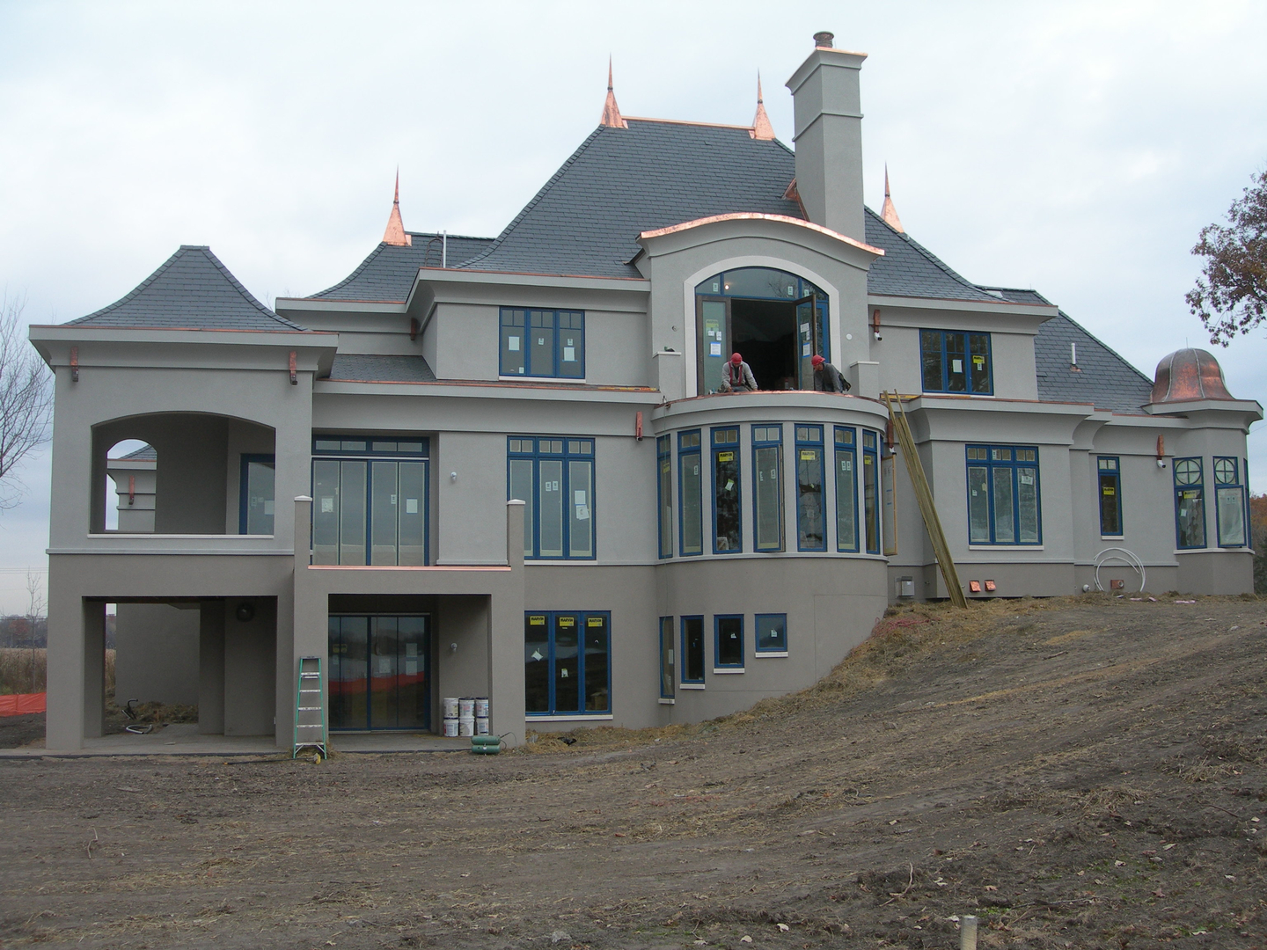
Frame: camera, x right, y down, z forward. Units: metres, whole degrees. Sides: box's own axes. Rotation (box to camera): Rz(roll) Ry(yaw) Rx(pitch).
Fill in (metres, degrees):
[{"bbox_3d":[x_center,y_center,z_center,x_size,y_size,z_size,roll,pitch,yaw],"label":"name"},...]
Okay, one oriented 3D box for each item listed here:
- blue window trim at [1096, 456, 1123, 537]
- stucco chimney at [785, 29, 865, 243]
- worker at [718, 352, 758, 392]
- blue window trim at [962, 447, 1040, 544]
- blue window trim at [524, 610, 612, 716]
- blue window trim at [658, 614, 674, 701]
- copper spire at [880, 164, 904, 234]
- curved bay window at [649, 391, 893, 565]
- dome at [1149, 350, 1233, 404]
[{"bbox_3d":[11.641,0.526,34.000,0.588,1.930,0.150,1,-6,-15],"label":"blue window trim"},{"bbox_3d":[4.857,-8.245,34.646,1.330,5.700,2.250,1,-6,-15],"label":"stucco chimney"},{"bbox_3d":[2.121,-1.996,28.239,0.750,1.028,0.750,-1,-6,4],"label":"worker"},{"bbox_3d":[8.356,0.465,31.376,1.825,2.244,0.150,1,-6,-15],"label":"blue window trim"},{"bbox_3d":[-1.393,3.915,28.979,1.910,2.155,0.150,1,-6,-15],"label":"blue window trim"},{"bbox_3d":[0.720,3.777,28.904,0.130,1.662,0.628,2,-7,-26],"label":"blue window trim"},{"bbox_3d":[6.703,-7.178,36.164,0.620,1.916,0.620,1,-6,-15],"label":"copper spire"},{"bbox_3d":[3.190,0.168,29.135,5.300,3.396,2.700,1,-6,-15],"label":"curved bay window"},{"bbox_3d":[14.113,-2.430,35.489,2.280,1.564,2.280,1,-6,-15],"label":"dome"}]

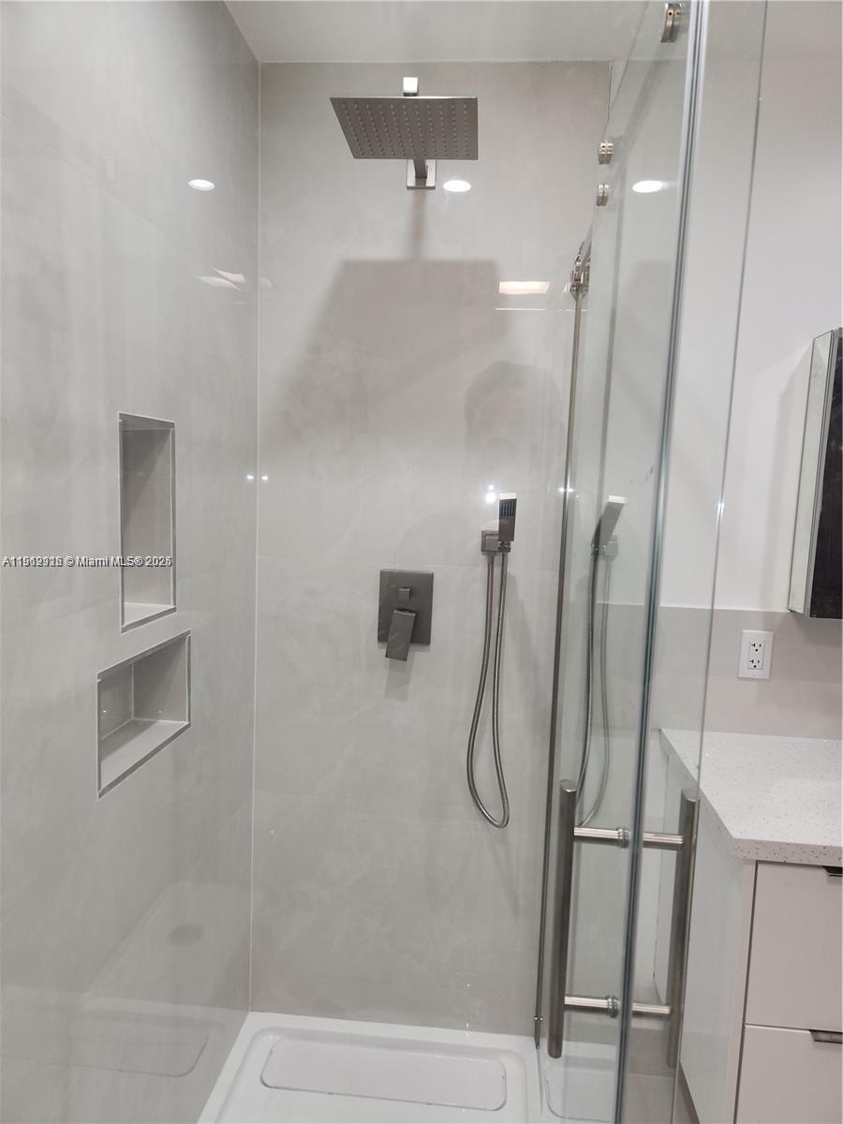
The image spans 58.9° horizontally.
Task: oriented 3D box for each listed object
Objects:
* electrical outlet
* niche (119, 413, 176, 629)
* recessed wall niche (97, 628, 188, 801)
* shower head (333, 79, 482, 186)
[{"bbox_3d":[0.787,0.219,1.756,0.070,0.114,0.010,3,6,5],"label":"electrical outlet"},{"bbox_3d":[-0.513,-0.070,1.266,0.112,0.346,0.210,3,6,5],"label":"niche"},{"bbox_3d":[-0.524,0.244,1.298,0.112,0.196,0.349,3,6,5],"label":"recessed wall niche"},{"bbox_3d":[-0.013,-0.869,1.495,0.254,0.092,0.433,3,6,5],"label":"shower head"}]

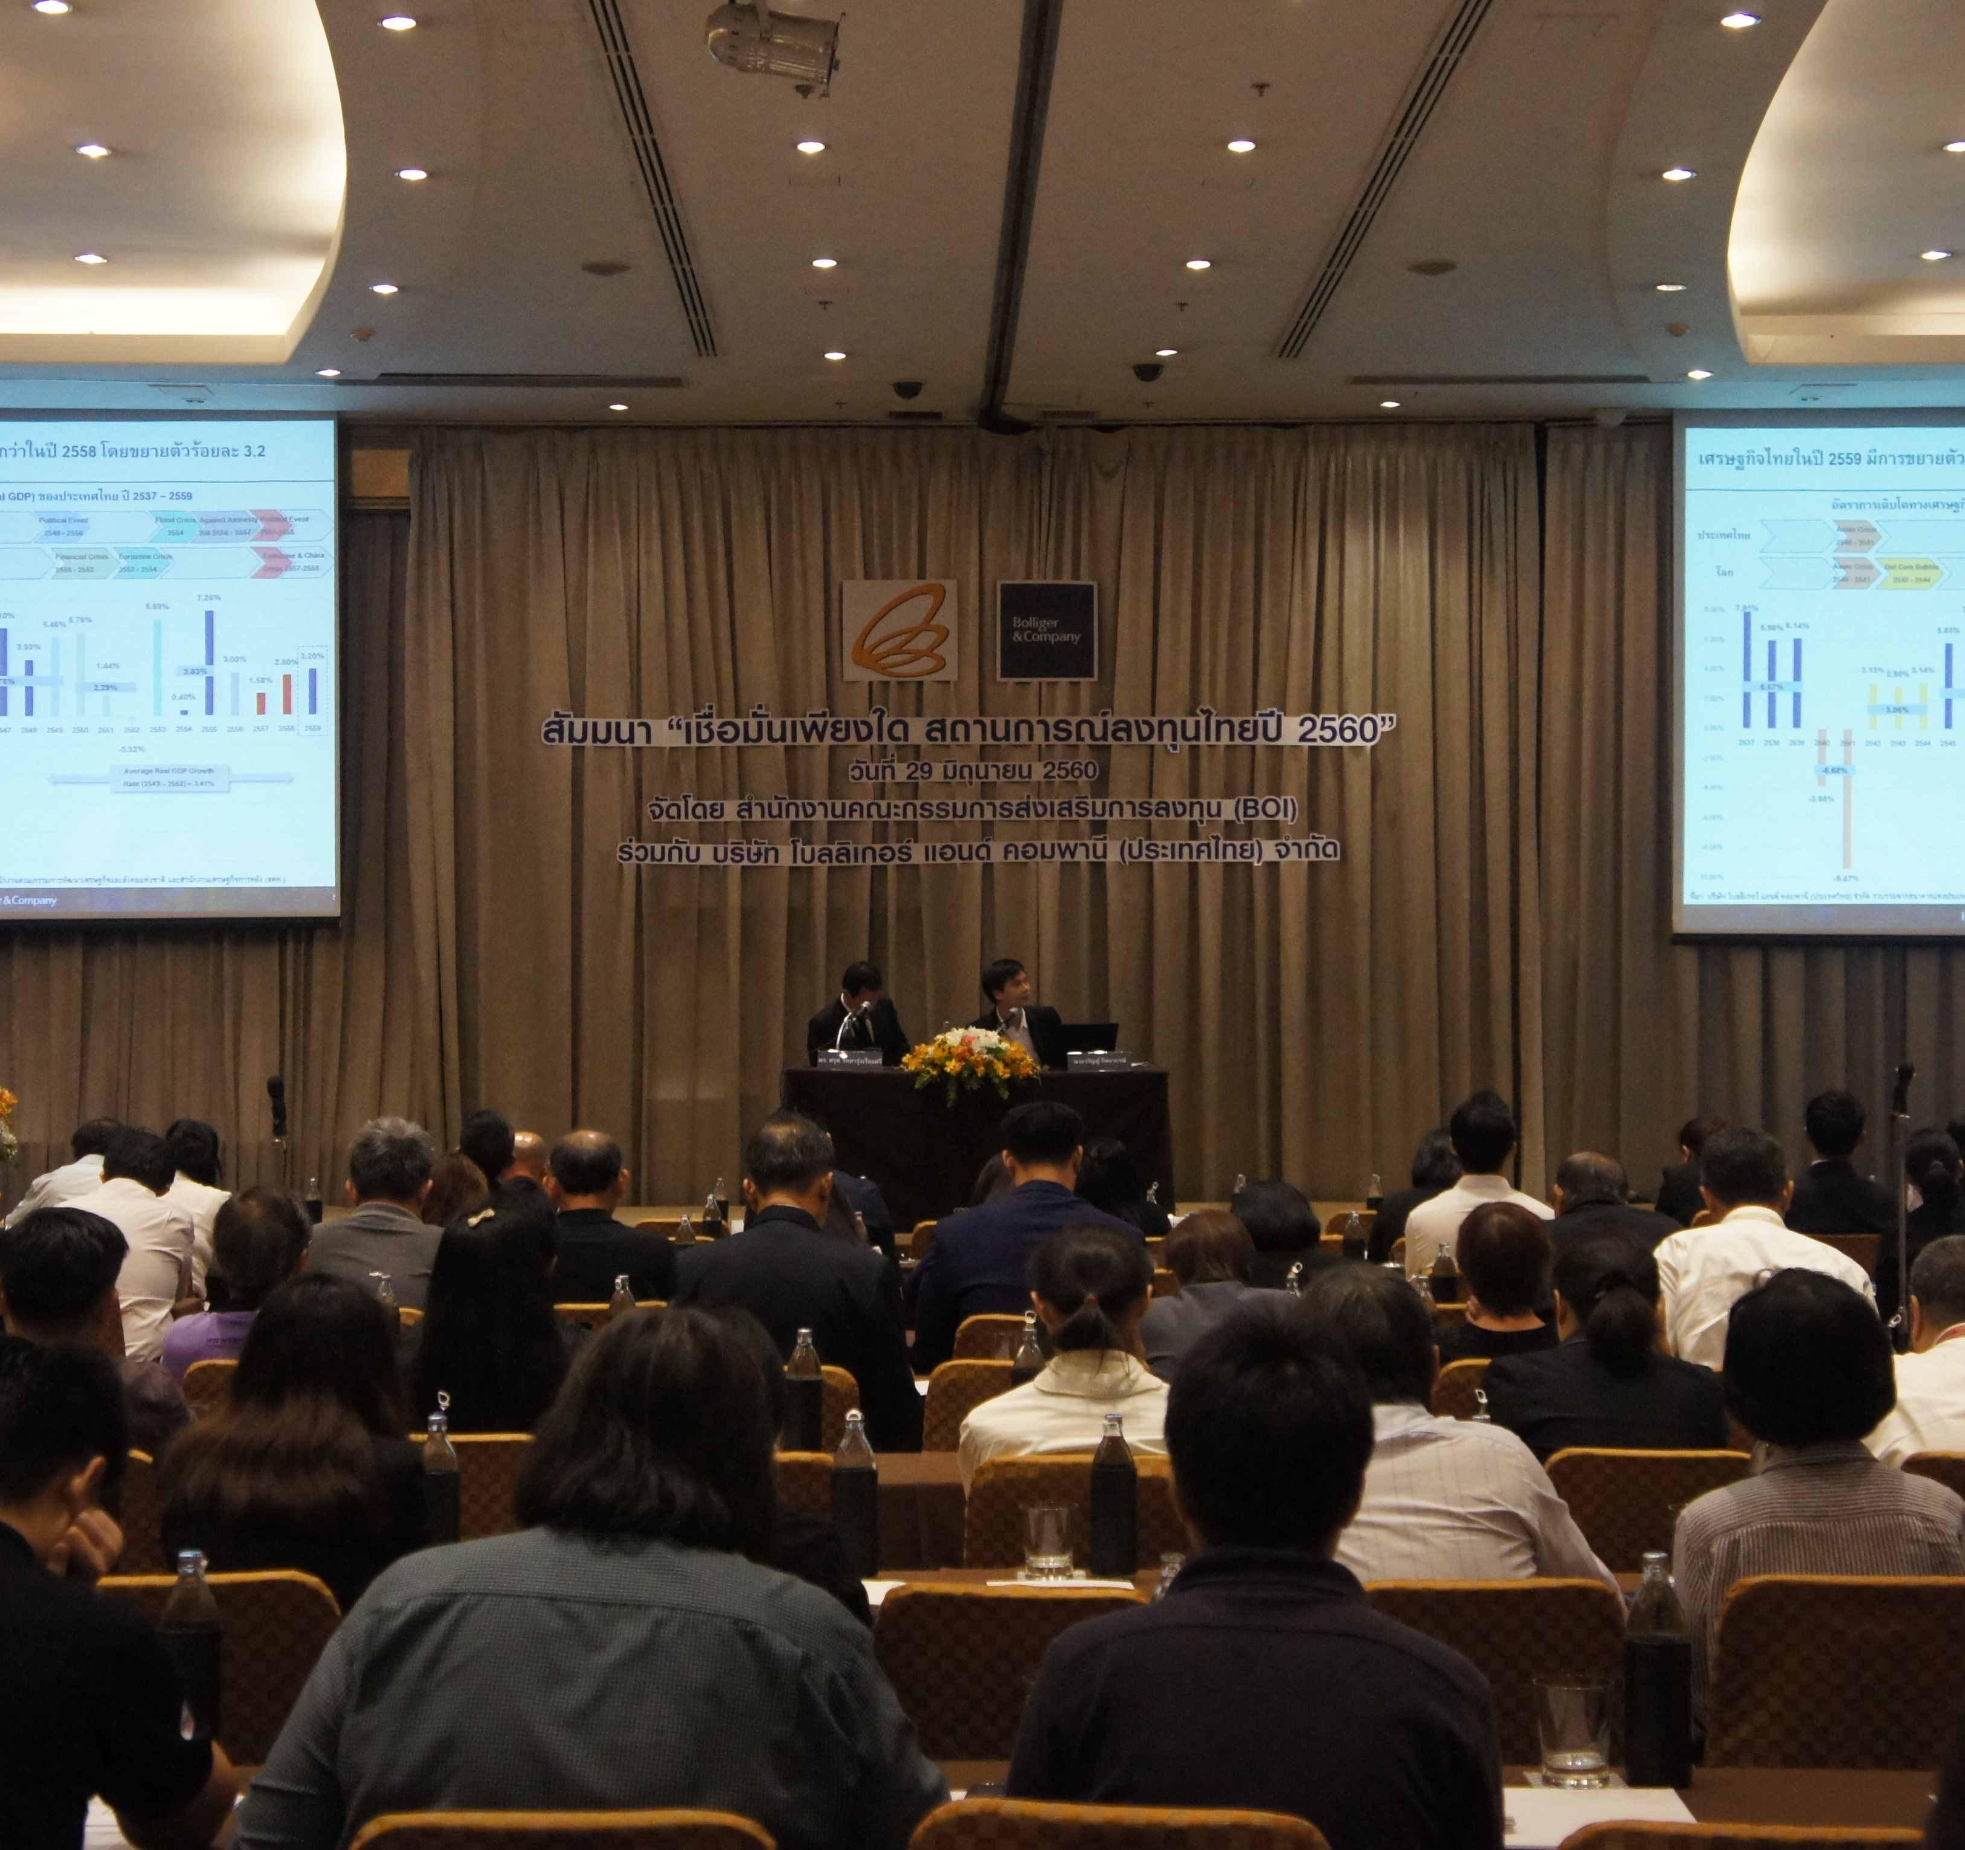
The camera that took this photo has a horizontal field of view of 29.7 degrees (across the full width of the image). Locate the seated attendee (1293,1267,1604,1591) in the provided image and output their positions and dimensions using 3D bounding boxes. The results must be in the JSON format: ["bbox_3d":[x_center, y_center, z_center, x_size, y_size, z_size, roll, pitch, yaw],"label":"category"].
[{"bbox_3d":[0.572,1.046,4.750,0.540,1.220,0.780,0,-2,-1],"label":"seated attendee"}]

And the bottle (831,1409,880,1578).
[{"bbox_3d":[-0.199,0.883,5.740,0.072,0.255,0.072,0,-1,-1],"label":"bottle"}]

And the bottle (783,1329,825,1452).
[{"bbox_3d":[-0.320,0.843,6.680,0.066,0.236,0.066,0,-2,-1],"label":"bottle"}]

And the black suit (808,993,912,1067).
[{"bbox_3d":[-0.600,0.796,17.800,0.520,1.220,0.700,0,-2,-2],"label":"black suit"}]

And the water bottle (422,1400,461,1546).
[{"bbox_3d":[-0.848,0.888,5.780,0.072,0.256,0.072,0,-1,-1],"label":"water bottle"}]

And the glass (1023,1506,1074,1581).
[{"bbox_3d":[0.102,0.952,5.720,0.083,0.112,0.083,0,-1,-1],"label":"glass"}]

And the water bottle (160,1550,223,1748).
[{"bbox_3d":[-0.837,0.783,3.922,0.069,0.240,0.069,0,-1,0],"label":"water bottle"}]

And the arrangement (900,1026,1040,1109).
[{"bbox_3d":[-0.056,0.663,17.300,0.650,0.380,0.380,0,-2,0],"label":"arrangement"}]

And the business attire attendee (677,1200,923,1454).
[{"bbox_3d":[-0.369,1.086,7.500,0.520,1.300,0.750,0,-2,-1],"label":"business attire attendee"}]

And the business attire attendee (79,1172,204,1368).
[{"bbox_3d":[-2.064,1.129,9.265,0.470,1.270,0.750,0,-1,2],"label":"business attire attendee"}]

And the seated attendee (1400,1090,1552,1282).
[{"bbox_3d":[1.393,1.132,10.400,0.500,1.310,0.780,0,-1,-1],"label":"seated attendee"}]

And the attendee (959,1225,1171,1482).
[{"bbox_3d":[0.190,1.105,6.400,0.470,1.210,0.750,0,-1,-1],"label":"attendee"}]

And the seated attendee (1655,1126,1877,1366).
[{"bbox_3d":[1.644,1.090,7.800,0.500,1.290,0.800,0,-1,-1],"label":"seated attendee"}]

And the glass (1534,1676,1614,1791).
[{"bbox_3d":[0.604,0.825,3.780,0.080,0.102,0.080,0,-2,-1],"label":"glass"}]

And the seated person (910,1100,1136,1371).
[{"bbox_3d":[0.141,1.109,9.100,0.550,1.310,0.780,0,-1,-1],"label":"seated person"}]

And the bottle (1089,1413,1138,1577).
[{"bbox_3d":[0.205,0.883,5.740,0.072,0.253,0.072,0,-1,-1],"label":"bottle"}]

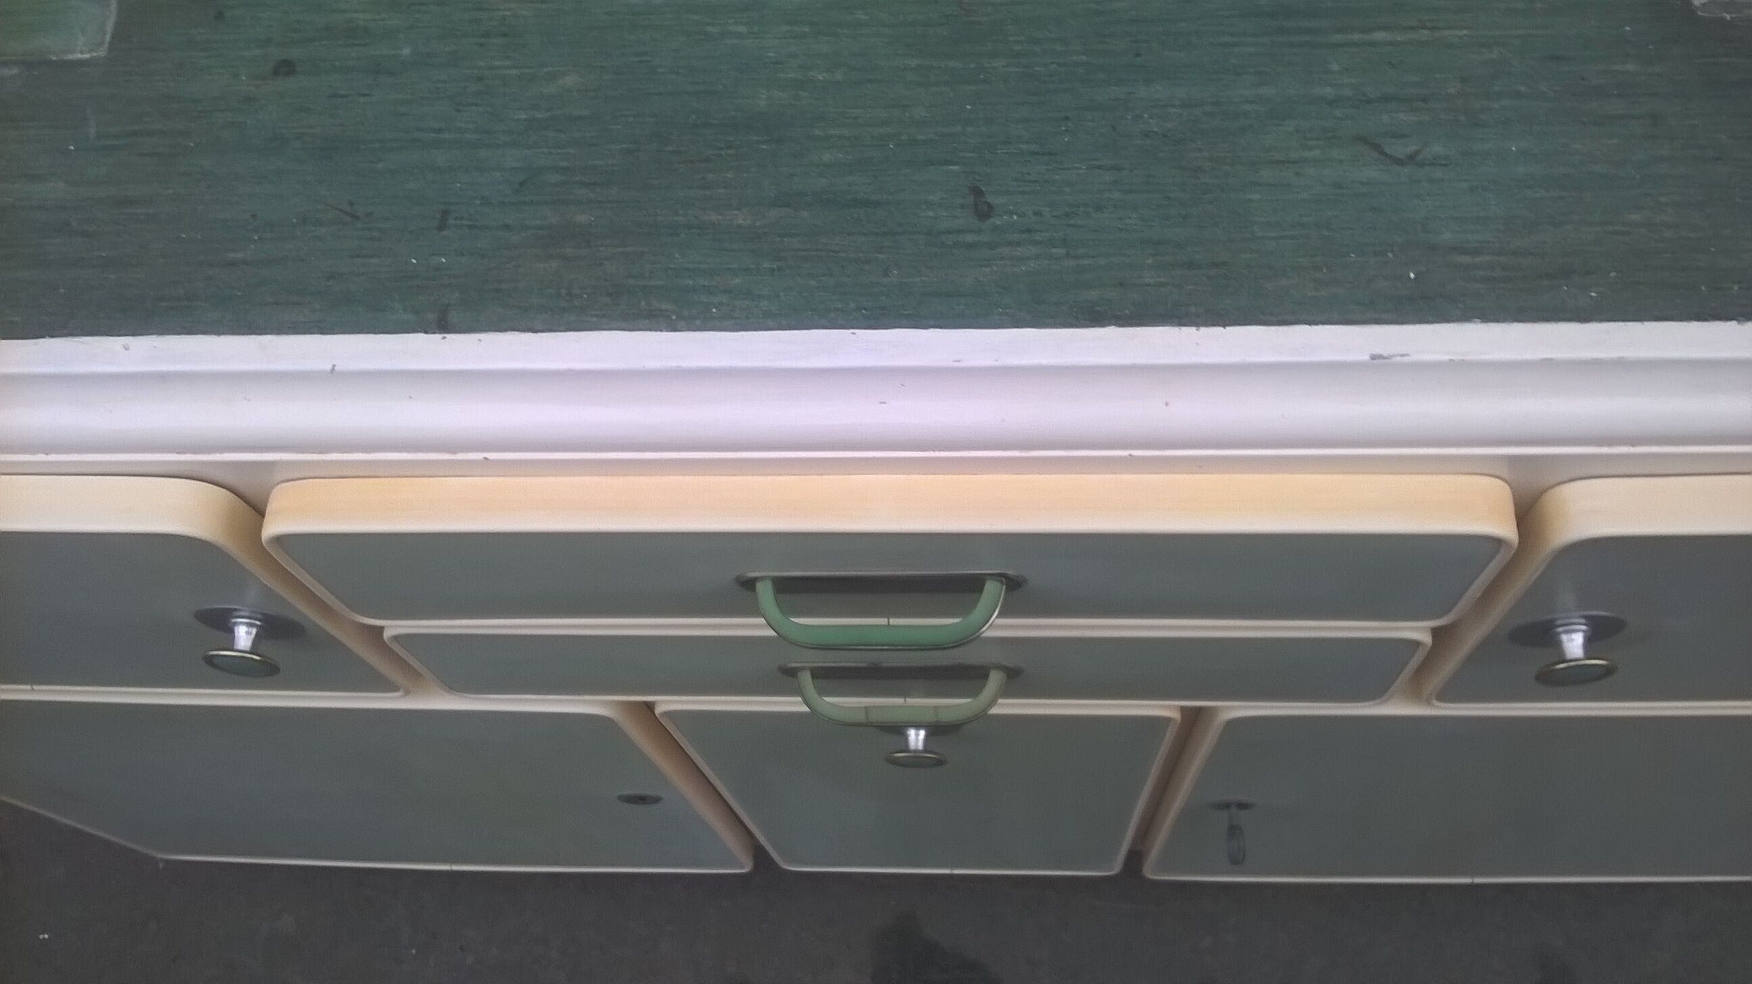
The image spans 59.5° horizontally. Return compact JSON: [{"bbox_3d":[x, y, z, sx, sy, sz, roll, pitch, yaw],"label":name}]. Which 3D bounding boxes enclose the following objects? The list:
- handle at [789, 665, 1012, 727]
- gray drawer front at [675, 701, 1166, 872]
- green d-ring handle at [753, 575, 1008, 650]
[{"bbox_3d":[0.011,0.092,0.684,0.096,0.013,0.024,0,66,4],"label":"handle"},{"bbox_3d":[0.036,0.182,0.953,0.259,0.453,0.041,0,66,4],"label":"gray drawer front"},{"bbox_3d":[0.002,0.046,0.581,0.097,0.013,0.024,0,66,4],"label":"green d-ring handle"}]

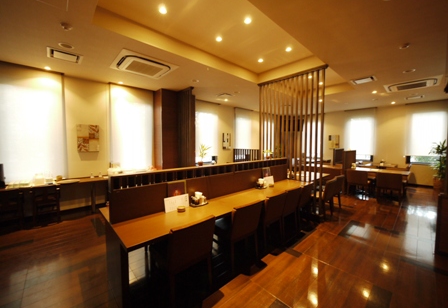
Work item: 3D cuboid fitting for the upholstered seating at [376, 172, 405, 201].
[{"bbox_3d":[4.195,0.885,4.579,0.528,0.792,0.477,-3,4,-43],"label":"upholstered seating"}]

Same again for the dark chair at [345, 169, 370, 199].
[{"bbox_3d":[3.750,0.857,5.059,0.528,0.792,0.467,-3,4,-43],"label":"dark chair"}]

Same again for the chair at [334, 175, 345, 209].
[{"bbox_3d":[2.487,0.893,4.331,0.487,0.802,0.528,-3,4,-43],"label":"chair"}]

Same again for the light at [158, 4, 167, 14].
[{"bbox_3d":[-0.809,-1.896,2.399,0.112,0.061,0.112,-3,4,-43],"label":"light"}]

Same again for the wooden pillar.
[{"bbox_3d":[-1.417,-0.294,5.288,0.639,3.060,1.066,-3,4,-43],"label":"wooden pillar"}]

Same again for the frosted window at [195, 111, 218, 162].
[{"bbox_3d":[-0.634,-0.601,6.712,1.188,1.878,0.081,-3,4,-43],"label":"frosted window"}]

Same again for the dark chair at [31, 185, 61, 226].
[{"bbox_3d":[-3.482,0.985,3.561,0.406,0.700,0.447,-3,4,-43],"label":"dark chair"}]

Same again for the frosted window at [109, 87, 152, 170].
[{"bbox_3d":[-2.472,-0.662,5.001,1.086,2.274,0.081,-3,4,-43],"label":"frosted window"}]

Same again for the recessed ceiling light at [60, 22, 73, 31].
[{"bbox_3d":[-2.046,-1.658,2.358,0.122,0.046,0.122,-3,4,-43],"label":"recessed ceiling light"}]

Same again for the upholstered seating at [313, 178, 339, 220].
[{"bbox_3d":[2.070,0.915,3.945,0.487,0.802,0.528,-3,4,-43],"label":"upholstered seating"}]

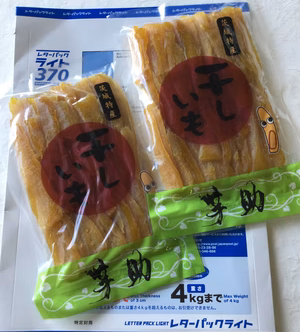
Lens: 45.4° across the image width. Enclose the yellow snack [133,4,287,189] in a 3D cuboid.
[{"bbox_3d":[0.053,-0.069,0.348,0.116,0.027,0.172,-11,77,-1],"label":"yellow snack"}]

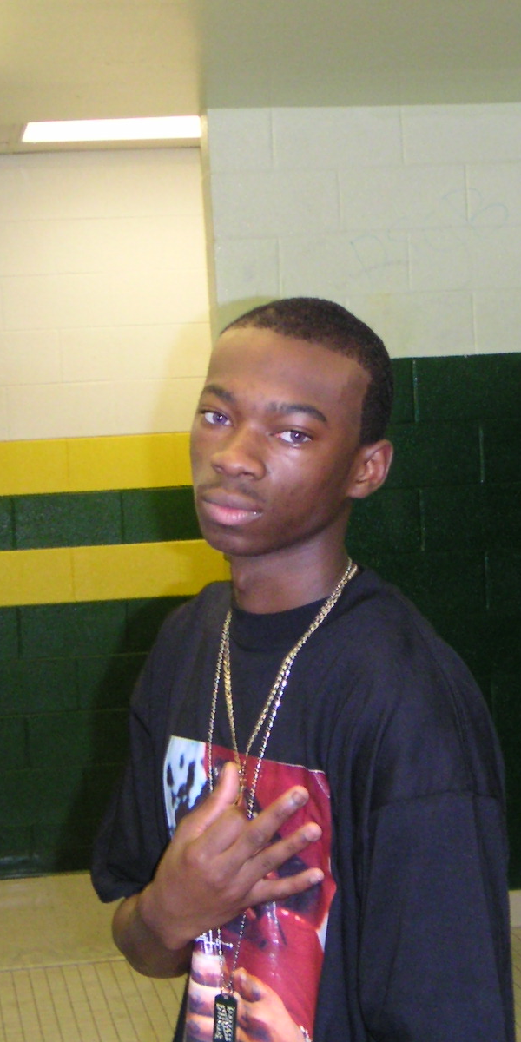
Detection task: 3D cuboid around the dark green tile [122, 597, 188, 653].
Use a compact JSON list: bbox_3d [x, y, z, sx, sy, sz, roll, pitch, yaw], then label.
[{"bbox_3d":[-0.293,0.385,7.883,0.398,0.195,0.050,-3,3,-9],"label":"dark green tile"}]

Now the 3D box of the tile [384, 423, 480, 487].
[{"bbox_3d":[0.488,-0.203,6.501,0.398,0.195,0.050,-3,3,-9],"label":"tile"}]

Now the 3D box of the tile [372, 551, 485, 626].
[{"bbox_3d":[0.513,0.205,6.558,0.400,0.198,0.030,-3,3,-9],"label":"tile"}]

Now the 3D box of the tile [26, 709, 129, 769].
[{"bbox_3d":[-0.670,0.812,7.814,0.398,0.197,0.050,-3,3,-9],"label":"tile"}]

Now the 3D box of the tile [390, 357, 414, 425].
[{"bbox_3d":[0.279,-0.395,6.491,0.400,0.197,0.060,-3,3,-9],"label":"tile"}]

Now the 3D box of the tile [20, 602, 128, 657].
[{"bbox_3d":[-0.696,0.405,7.846,0.400,0.198,0.030,-3,3,-9],"label":"tile"}]

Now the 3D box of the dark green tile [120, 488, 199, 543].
[{"bbox_3d":[-0.317,-0.024,7.891,0.400,0.198,0.030,-3,3,-9],"label":"dark green tile"}]

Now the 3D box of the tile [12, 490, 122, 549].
[{"bbox_3d":[-0.713,0.002,7.798,0.398,0.195,0.050,-3,3,-9],"label":"tile"}]

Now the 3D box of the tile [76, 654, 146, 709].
[{"bbox_3d":[-0.480,0.598,7.836,0.398,0.197,0.050,-3,3,-9],"label":"tile"}]

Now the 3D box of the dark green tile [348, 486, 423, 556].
[{"bbox_3d":[0.302,0.015,6.515,0.400,0.198,0.030,-3,3,-9],"label":"dark green tile"}]

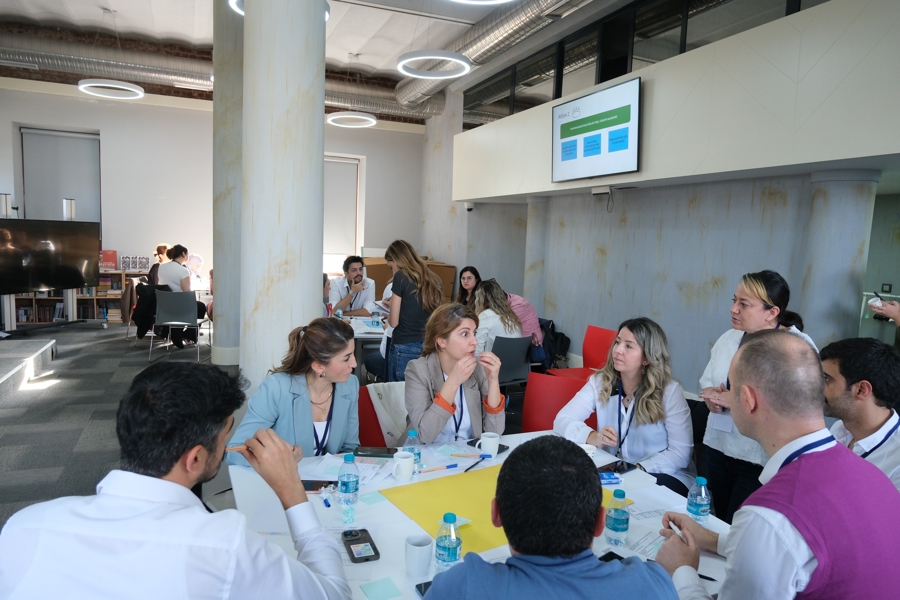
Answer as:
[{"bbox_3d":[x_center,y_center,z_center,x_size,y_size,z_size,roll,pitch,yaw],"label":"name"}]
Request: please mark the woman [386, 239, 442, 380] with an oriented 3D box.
[{"bbox_3d":[-0.281,0.363,4.288,0.410,1.564,0.320,-2,7,-37],"label":"woman"}]

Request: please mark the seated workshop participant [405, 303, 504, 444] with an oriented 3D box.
[{"bbox_3d":[0.090,0.666,2.460,0.500,1.270,0.750,0,7,-21],"label":"seated workshop participant"}]

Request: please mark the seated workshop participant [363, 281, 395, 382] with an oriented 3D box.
[{"bbox_3d":[-0.500,0.396,4.800,0.750,1.270,0.480,3,6,3],"label":"seated workshop participant"}]

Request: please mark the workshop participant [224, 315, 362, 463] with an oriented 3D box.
[{"bbox_3d":[-0.540,0.701,2.340,0.530,1.240,0.700,-2,7,-35],"label":"workshop participant"}]

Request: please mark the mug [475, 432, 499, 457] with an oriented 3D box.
[{"bbox_3d":[0.147,0.564,2.329,0.095,0.093,0.072,1,5,-6],"label":"mug"}]

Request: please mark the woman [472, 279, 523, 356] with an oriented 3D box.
[{"bbox_3d":[0.380,0.439,5.060,0.500,1.200,0.750,0,7,-20],"label":"woman"}]

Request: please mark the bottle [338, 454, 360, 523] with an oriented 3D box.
[{"bbox_3d":[-0.314,0.559,1.881,0.065,0.160,0.065,2,5,0],"label":"bottle"}]

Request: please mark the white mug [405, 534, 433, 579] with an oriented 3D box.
[{"bbox_3d":[-0.081,0.655,1.548,0.071,0.089,0.095,2,6,-2],"label":"white mug"}]

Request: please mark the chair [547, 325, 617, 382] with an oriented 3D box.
[{"bbox_3d":[1.180,0.669,5.100,0.520,0.800,0.480,-2,8,-37],"label":"chair"}]

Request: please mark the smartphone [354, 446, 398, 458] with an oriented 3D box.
[{"bbox_3d":[-0.289,0.600,2.365,0.163,0.011,0.079,3,6,3],"label":"smartphone"}]

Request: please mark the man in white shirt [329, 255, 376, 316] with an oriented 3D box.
[{"bbox_3d":[-0.960,0.234,5.950,0.520,1.310,0.750,1,6,-9],"label":"man in white shirt"}]

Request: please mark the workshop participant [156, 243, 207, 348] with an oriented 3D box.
[{"bbox_3d":[-3.321,-0.043,7.450,0.460,1.280,0.630,5,6,30],"label":"workshop participant"}]

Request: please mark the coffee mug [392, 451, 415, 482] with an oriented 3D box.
[{"bbox_3d":[-0.162,0.562,2.006,0.069,0.083,0.093,7,7,35],"label":"coffee mug"}]

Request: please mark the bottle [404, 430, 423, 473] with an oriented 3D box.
[{"bbox_3d":[-0.136,0.554,2.189,0.066,0.153,0.066,2,6,-3],"label":"bottle"}]

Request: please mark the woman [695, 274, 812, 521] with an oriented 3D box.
[{"bbox_3d":[1.230,0.616,2.420,0.380,1.490,0.460,-2,6,-30],"label":"woman"}]

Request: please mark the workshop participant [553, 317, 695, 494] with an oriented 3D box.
[{"bbox_3d":[0.730,0.709,2.410,0.550,1.270,0.700,6,7,37],"label":"workshop participant"}]

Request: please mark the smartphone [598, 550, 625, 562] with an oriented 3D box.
[{"bbox_3d":[0.463,0.687,1.554,0.073,0.009,0.150,-3,7,-40],"label":"smartphone"}]

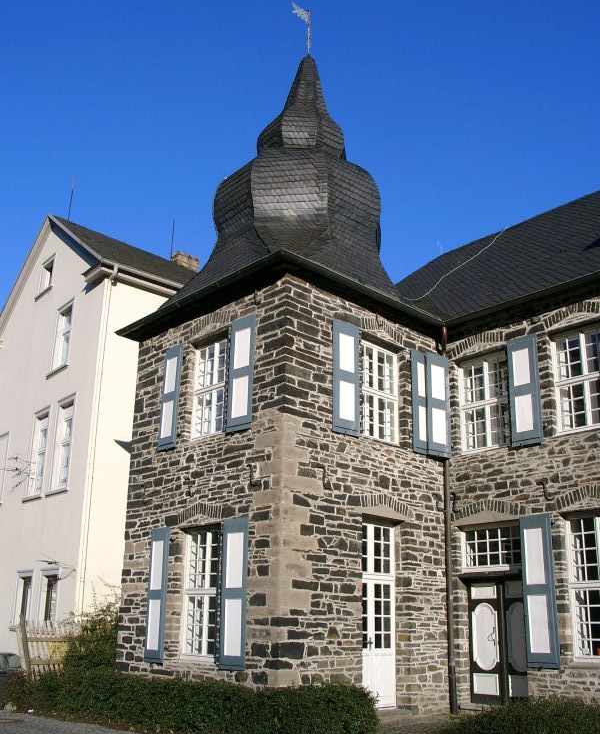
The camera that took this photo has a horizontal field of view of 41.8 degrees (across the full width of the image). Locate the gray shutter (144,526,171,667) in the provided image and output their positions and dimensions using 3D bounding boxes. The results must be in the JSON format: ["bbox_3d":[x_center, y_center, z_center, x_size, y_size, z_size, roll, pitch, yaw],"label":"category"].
[{"bbox_3d":[-2.649,4.218,14.616,0.085,2.391,0.634,15,-23,-36],"label":"gray shutter"}]

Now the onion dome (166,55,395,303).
[{"bbox_3d":[0.088,-4.196,18.380,5.282,7.339,5.282,16,-23,-39],"label":"onion dome"}]

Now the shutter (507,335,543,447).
[{"bbox_3d":[4.289,0.453,14.970,0.056,2.113,0.653,16,-23,-39],"label":"shutter"}]

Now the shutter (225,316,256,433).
[{"bbox_3d":[-1.101,0.106,14.202,0.056,2.127,0.667,16,-23,-39],"label":"shutter"}]

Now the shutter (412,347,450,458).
[{"bbox_3d":[2.681,0.737,16.067,0.988,2.147,0.110,15,-23,-35],"label":"shutter"}]

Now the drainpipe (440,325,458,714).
[{"bbox_3d":[2.926,2.778,15.441,0.125,7.436,0.125,16,-23,-39],"label":"drainpipe"}]

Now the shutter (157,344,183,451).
[{"bbox_3d":[-2.653,0.597,15.848,0.056,2.134,0.653,16,-23,-39],"label":"shutter"}]

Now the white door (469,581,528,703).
[{"bbox_3d":[3.776,5.146,14.613,0.069,2.134,1.418,16,-23,-39],"label":"white door"}]

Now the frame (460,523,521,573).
[{"bbox_3d":[3.788,3.453,14.978,0.110,0.854,1.647,18,-25,-40],"label":"frame"}]

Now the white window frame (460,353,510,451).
[{"bbox_3d":[3.806,0.744,15.900,0.122,1.903,1.257,18,-25,-40],"label":"white window frame"}]

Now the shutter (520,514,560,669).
[{"bbox_3d":[4.206,3.903,13.788,0.085,2.550,0.634,15,-23,-36],"label":"shutter"}]

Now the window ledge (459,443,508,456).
[{"bbox_3d":[3.688,1.626,15.524,0.159,0.104,1.220,18,-25,-40],"label":"window ledge"}]

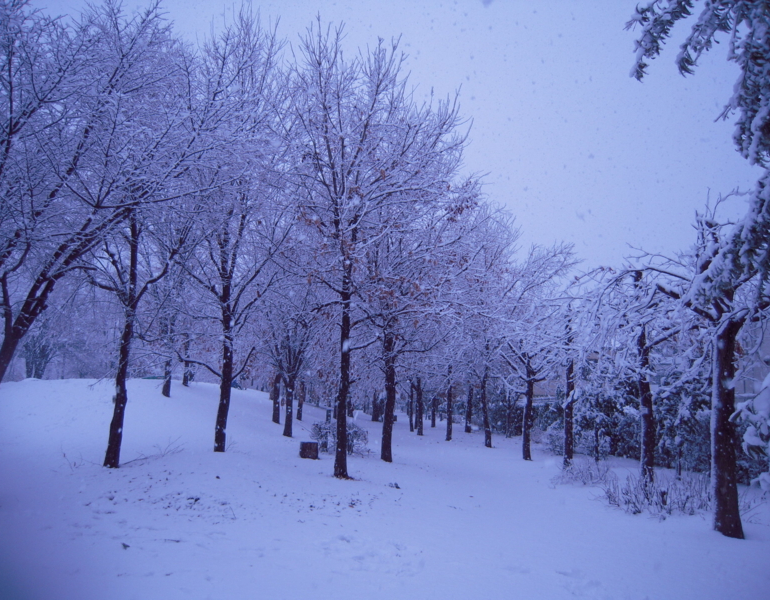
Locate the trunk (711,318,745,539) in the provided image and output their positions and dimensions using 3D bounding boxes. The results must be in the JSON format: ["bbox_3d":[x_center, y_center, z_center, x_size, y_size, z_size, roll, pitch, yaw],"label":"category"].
[{"bbox_3d":[4.042,1.470,7.619,0.340,2.520,0.340,-4,-9,27],"label":"trunk"}]

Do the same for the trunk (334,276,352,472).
[{"bbox_3d":[-0.790,1.441,12.472,0.270,3.850,0.270,1,-8,-3],"label":"trunk"}]

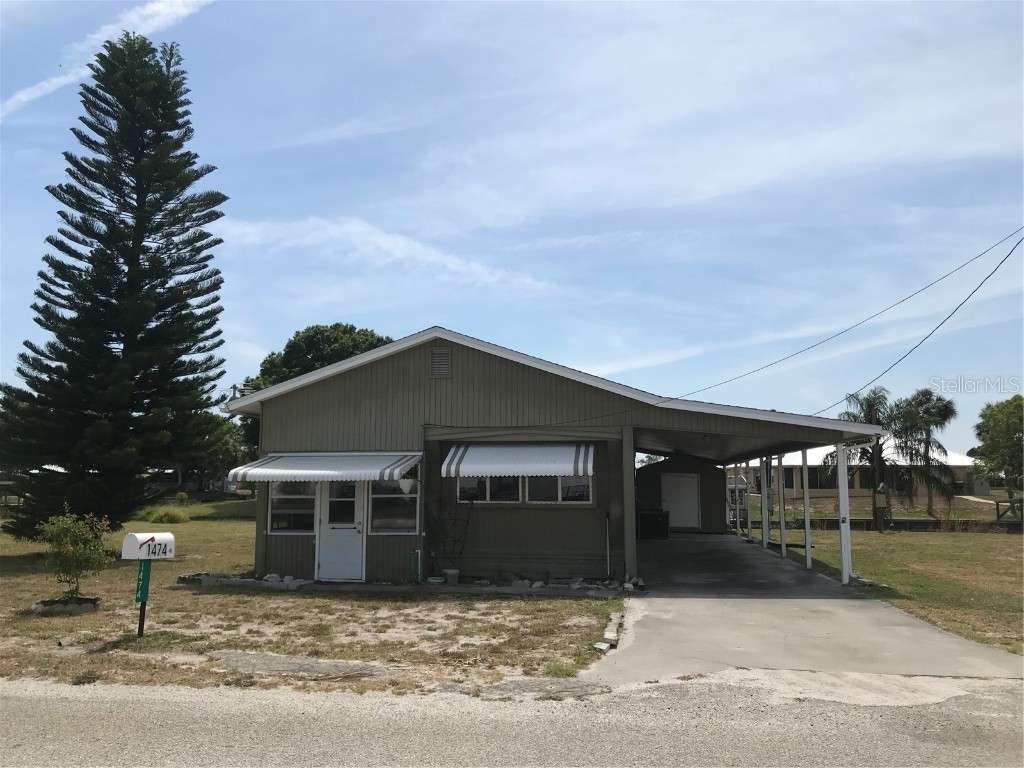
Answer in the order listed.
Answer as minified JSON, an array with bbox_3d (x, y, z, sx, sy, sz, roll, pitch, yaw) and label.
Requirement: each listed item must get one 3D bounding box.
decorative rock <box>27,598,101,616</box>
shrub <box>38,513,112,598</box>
[{"bbox_3d":[-6.132,3.056,11.350,0.900,0.160,0.780,0,-7,0],"label":"decorative rock"},{"bbox_3d":[-6.034,2.371,11.450,0.950,1.200,0.920,0,-7,0],"label":"shrub"}]

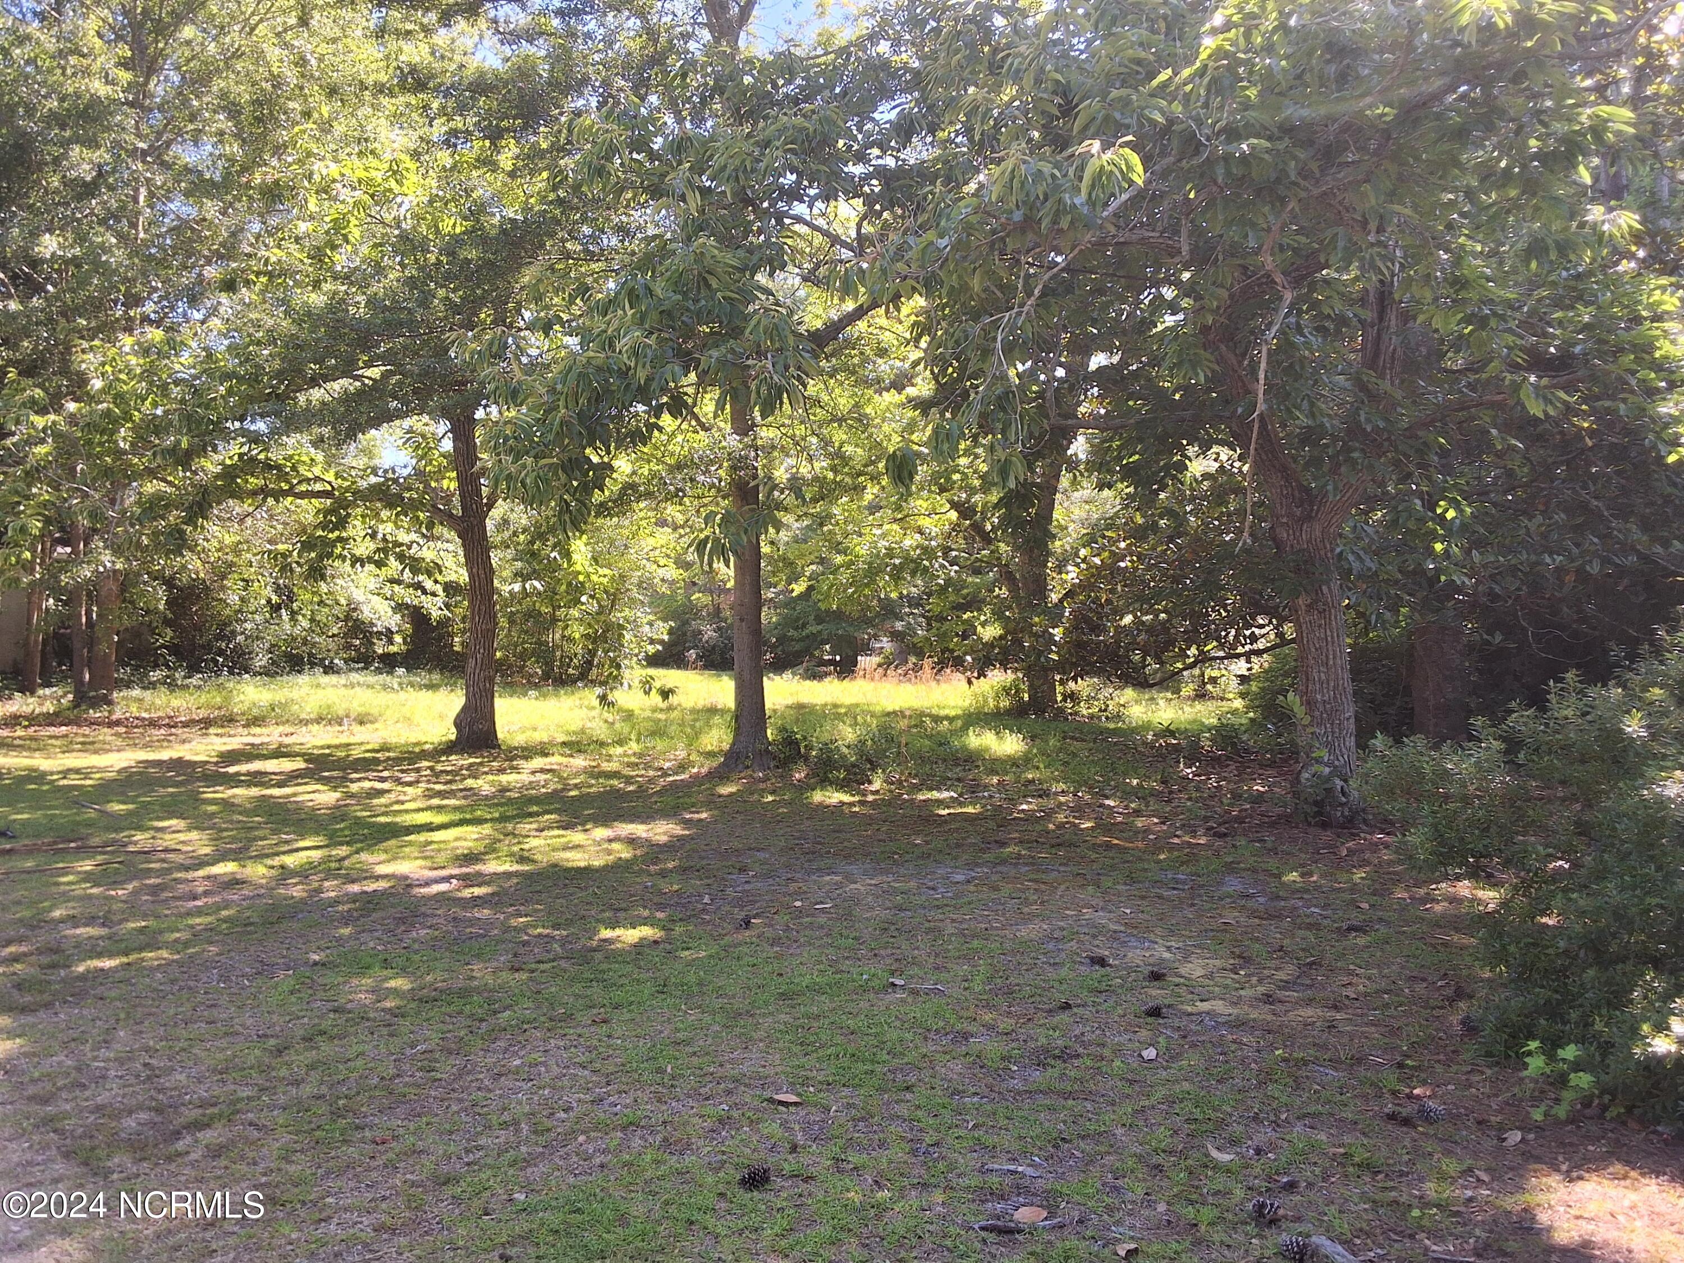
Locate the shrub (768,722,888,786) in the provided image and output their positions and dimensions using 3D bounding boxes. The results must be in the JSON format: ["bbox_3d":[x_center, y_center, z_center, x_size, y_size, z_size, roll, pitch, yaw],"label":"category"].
[{"bbox_3d":[-0.150,1.250,13.900,1.250,0.640,1.000,0,0,0],"label":"shrub"}]

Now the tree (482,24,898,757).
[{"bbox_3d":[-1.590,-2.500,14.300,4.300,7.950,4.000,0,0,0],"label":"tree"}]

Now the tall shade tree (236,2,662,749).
[{"bbox_3d":[-4.950,-3.250,17.200,5.400,9.500,5.000,0,0,0],"label":"tall shade tree"}]

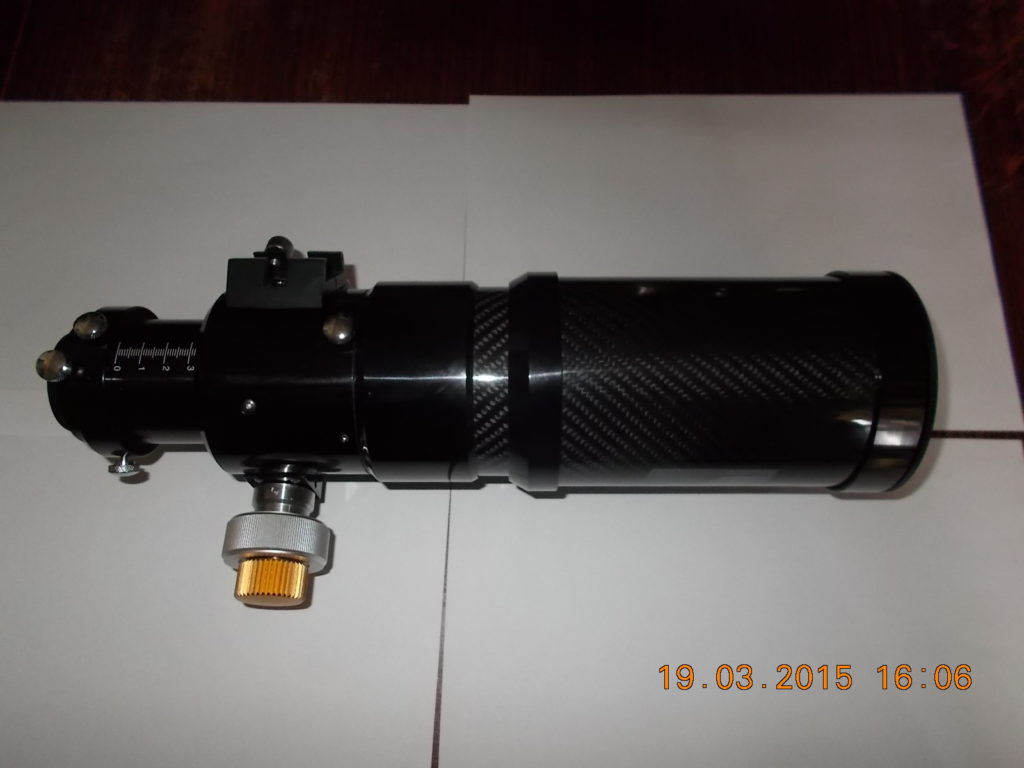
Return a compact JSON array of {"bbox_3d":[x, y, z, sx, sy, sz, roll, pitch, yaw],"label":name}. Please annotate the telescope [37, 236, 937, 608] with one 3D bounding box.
[{"bbox_3d":[-0.014,0.016,0.348,0.354,0.113,0.162,0,73,0],"label":"telescope"}]

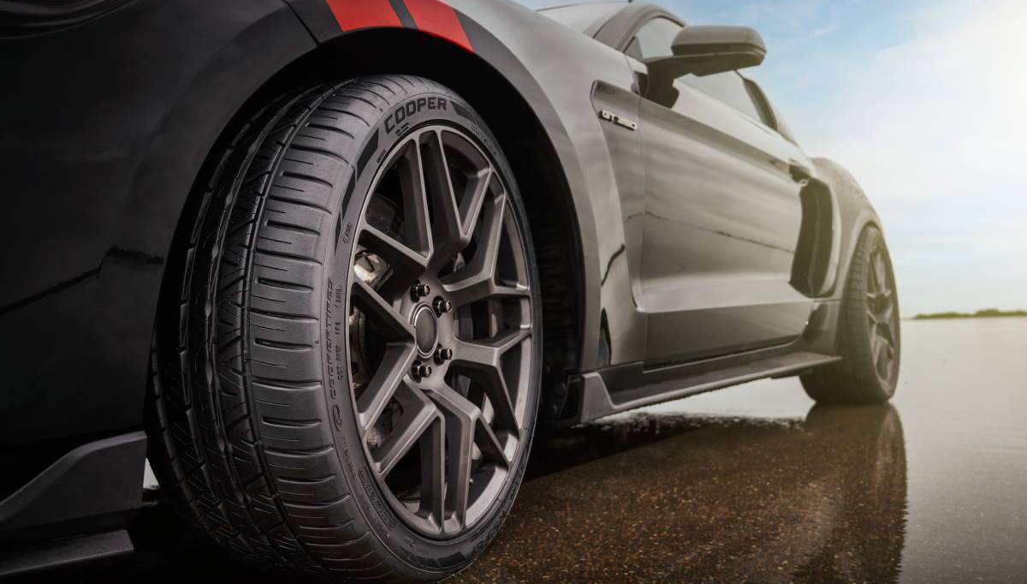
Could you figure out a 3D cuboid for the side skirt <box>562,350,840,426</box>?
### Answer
[{"bbox_3d":[0.603,0.202,2.195,0.110,0.100,1.860,-3,-3,35],"label":"side skirt"}]

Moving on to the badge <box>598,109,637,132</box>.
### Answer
[{"bbox_3d":[0.202,-0.324,1.575,0.008,0.019,0.145,-3,-3,35],"label":"badge"}]

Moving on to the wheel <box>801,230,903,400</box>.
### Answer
[{"bbox_3d":[1.367,0.095,3.386,0.300,0.715,0.715,-3,-3,35],"label":"wheel"}]

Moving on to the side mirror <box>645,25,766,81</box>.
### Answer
[{"bbox_3d":[0.430,-0.525,1.867,0.245,0.125,0.150,-3,-3,35],"label":"side mirror"}]

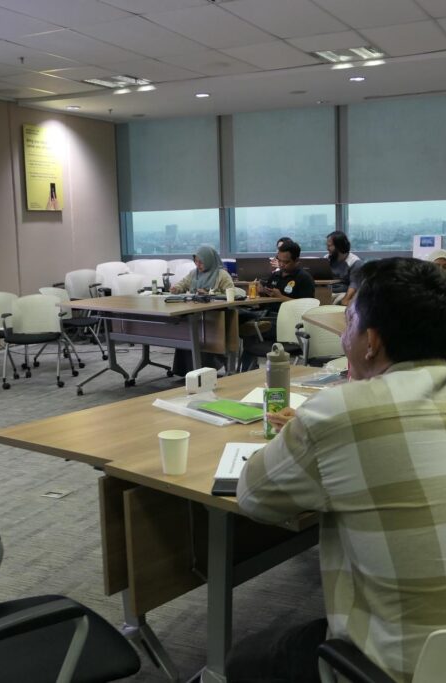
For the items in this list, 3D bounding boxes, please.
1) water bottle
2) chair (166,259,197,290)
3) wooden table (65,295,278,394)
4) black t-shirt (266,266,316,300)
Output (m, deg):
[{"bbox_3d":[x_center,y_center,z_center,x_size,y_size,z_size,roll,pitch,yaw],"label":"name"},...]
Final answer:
[{"bbox_3d":[0.159,0.132,2.321,0.071,0.255,0.071,1,9,17],"label":"water bottle"},{"bbox_3d":[-0.488,-0.549,10.175,0.570,0.870,0.580,1,9,20],"label":"chair"},{"bbox_3d":[-0.461,0.046,6.543,1.390,0.745,1.170,6,11,43],"label":"wooden table"},{"bbox_3d":[0.559,-0.326,6.444,0.320,0.560,0.480,-9,11,-41],"label":"black t-shirt"}]

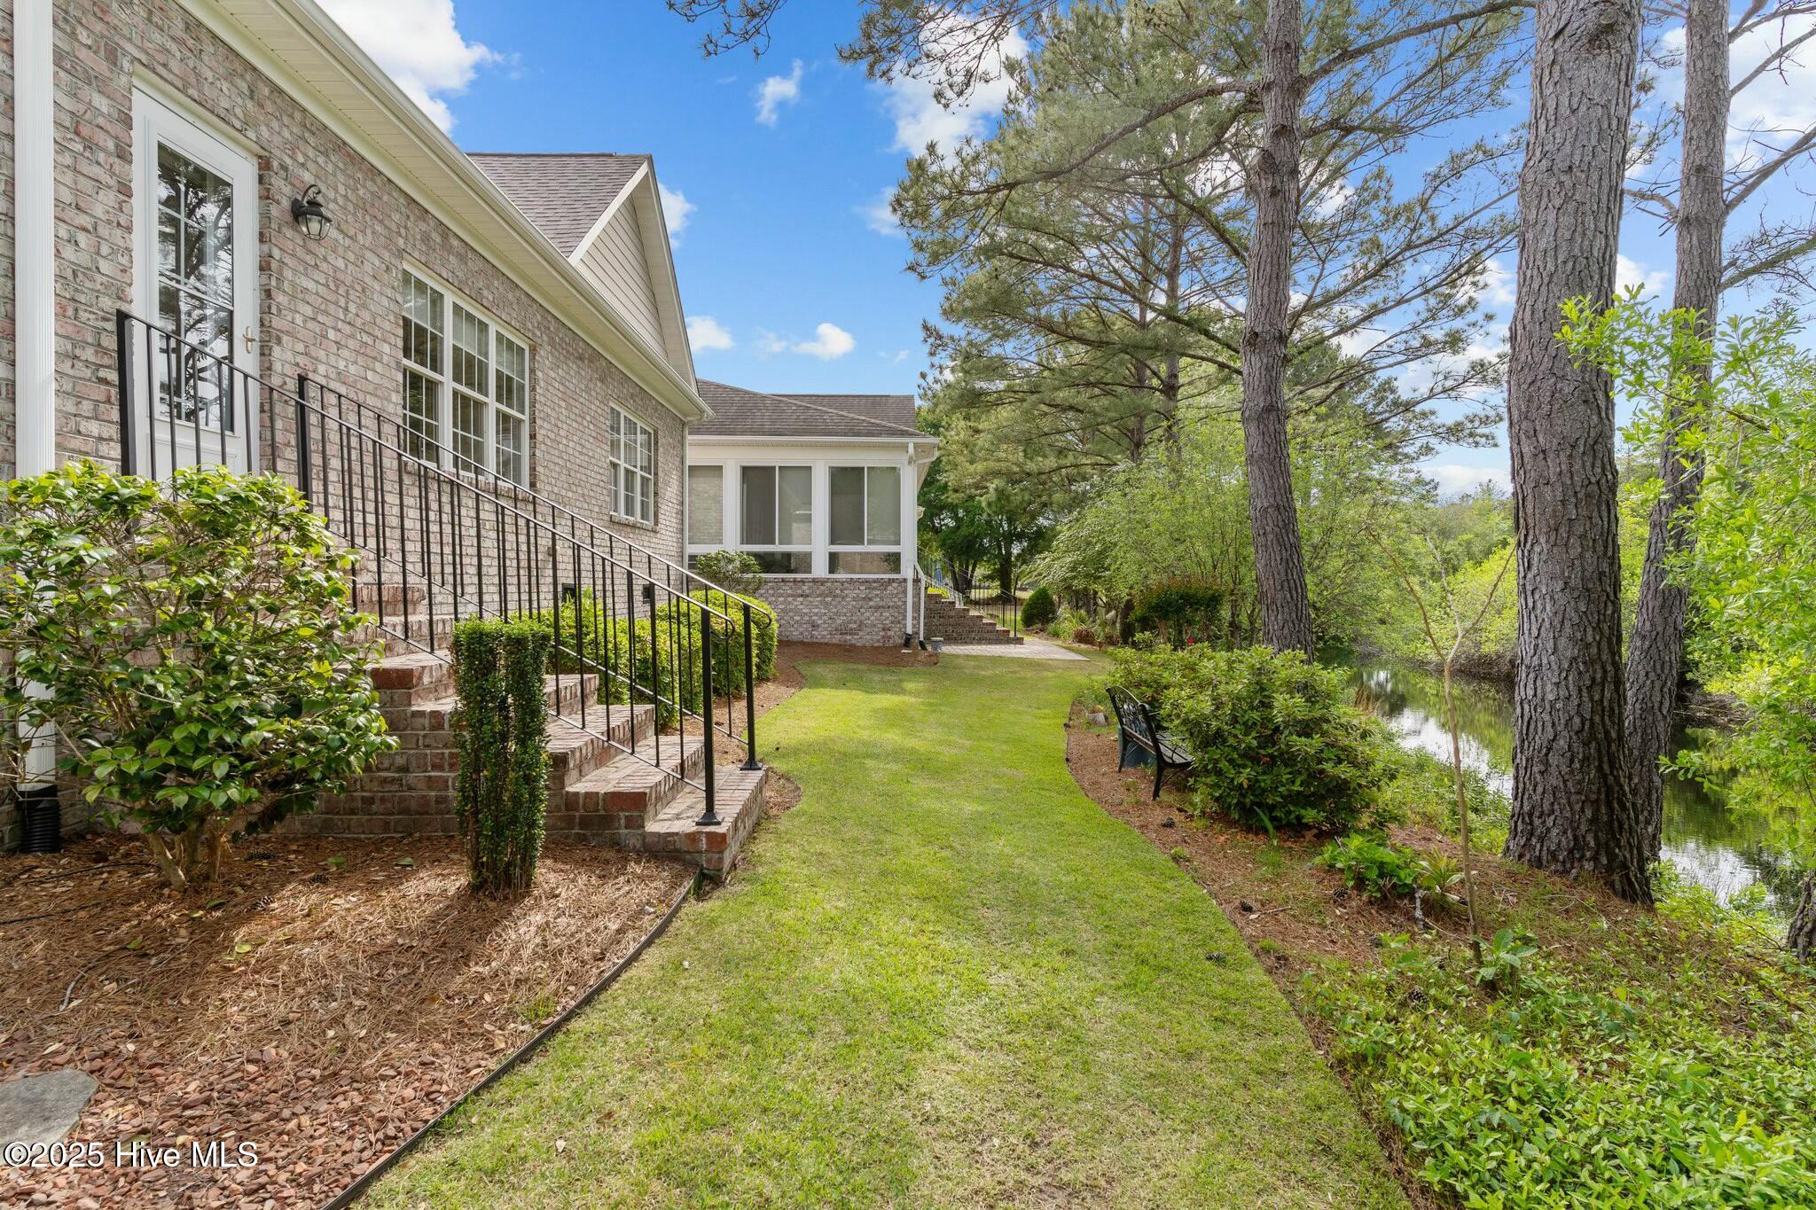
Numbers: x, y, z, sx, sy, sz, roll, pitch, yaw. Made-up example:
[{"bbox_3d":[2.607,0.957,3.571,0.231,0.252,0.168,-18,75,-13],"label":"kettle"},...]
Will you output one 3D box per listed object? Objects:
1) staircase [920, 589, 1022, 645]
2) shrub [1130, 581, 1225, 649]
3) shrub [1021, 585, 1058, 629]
[{"bbox_3d":[1.660,0.320,24.100,2.950,1.470,2.200,0,1,-2],"label":"staircase"},{"bbox_3d":[7.100,0.220,22.600,2.400,1.800,1.950,0,1,-2],"label":"shrub"},{"bbox_3d":[4.480,0.070,29.200,1.260,1.480,1.220,0,1,-2],"label":"shrub"}]

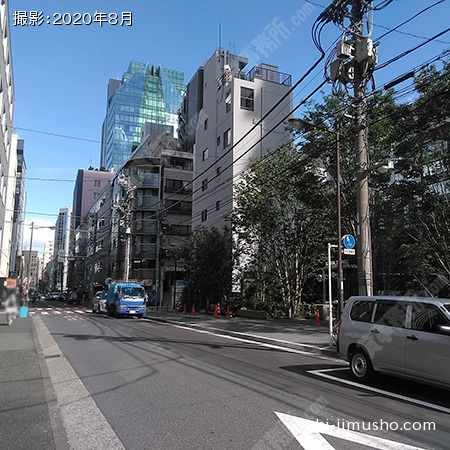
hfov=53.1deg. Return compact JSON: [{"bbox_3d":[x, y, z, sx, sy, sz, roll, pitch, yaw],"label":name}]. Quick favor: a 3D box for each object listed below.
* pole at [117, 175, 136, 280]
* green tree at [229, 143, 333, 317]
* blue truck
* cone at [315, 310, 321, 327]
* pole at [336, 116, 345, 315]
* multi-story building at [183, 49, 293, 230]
[{"bbox_3d":[-8.802,1.449,41.199,1.600,12.511,1.100,5,-10,-23],"label":"pole"},{"bbox_3d":[3.549,0.237,28.321,5.400,11.040,5.800,1,-9,0],"label":"green tree"},{"bbox_3d":[-6.731,5.135,30.563,1.770,2.220,5.200,5,-10,-23],"label":"blue truck"},{"bbox_3d":[4.166,4.216,20.300,0.320,0.720,0.320,5,-10,-23],"label":"cone"},{"bbox_3d":[3.334,0.087,12.967,0.170,6.571,0.170,5,-10,-23],"label":"pole"},{"bbox_3d":[1.339,-3.674,41.249,5.800,23.000,9.800,5,-10,-24],"label":"multi-story building"}]

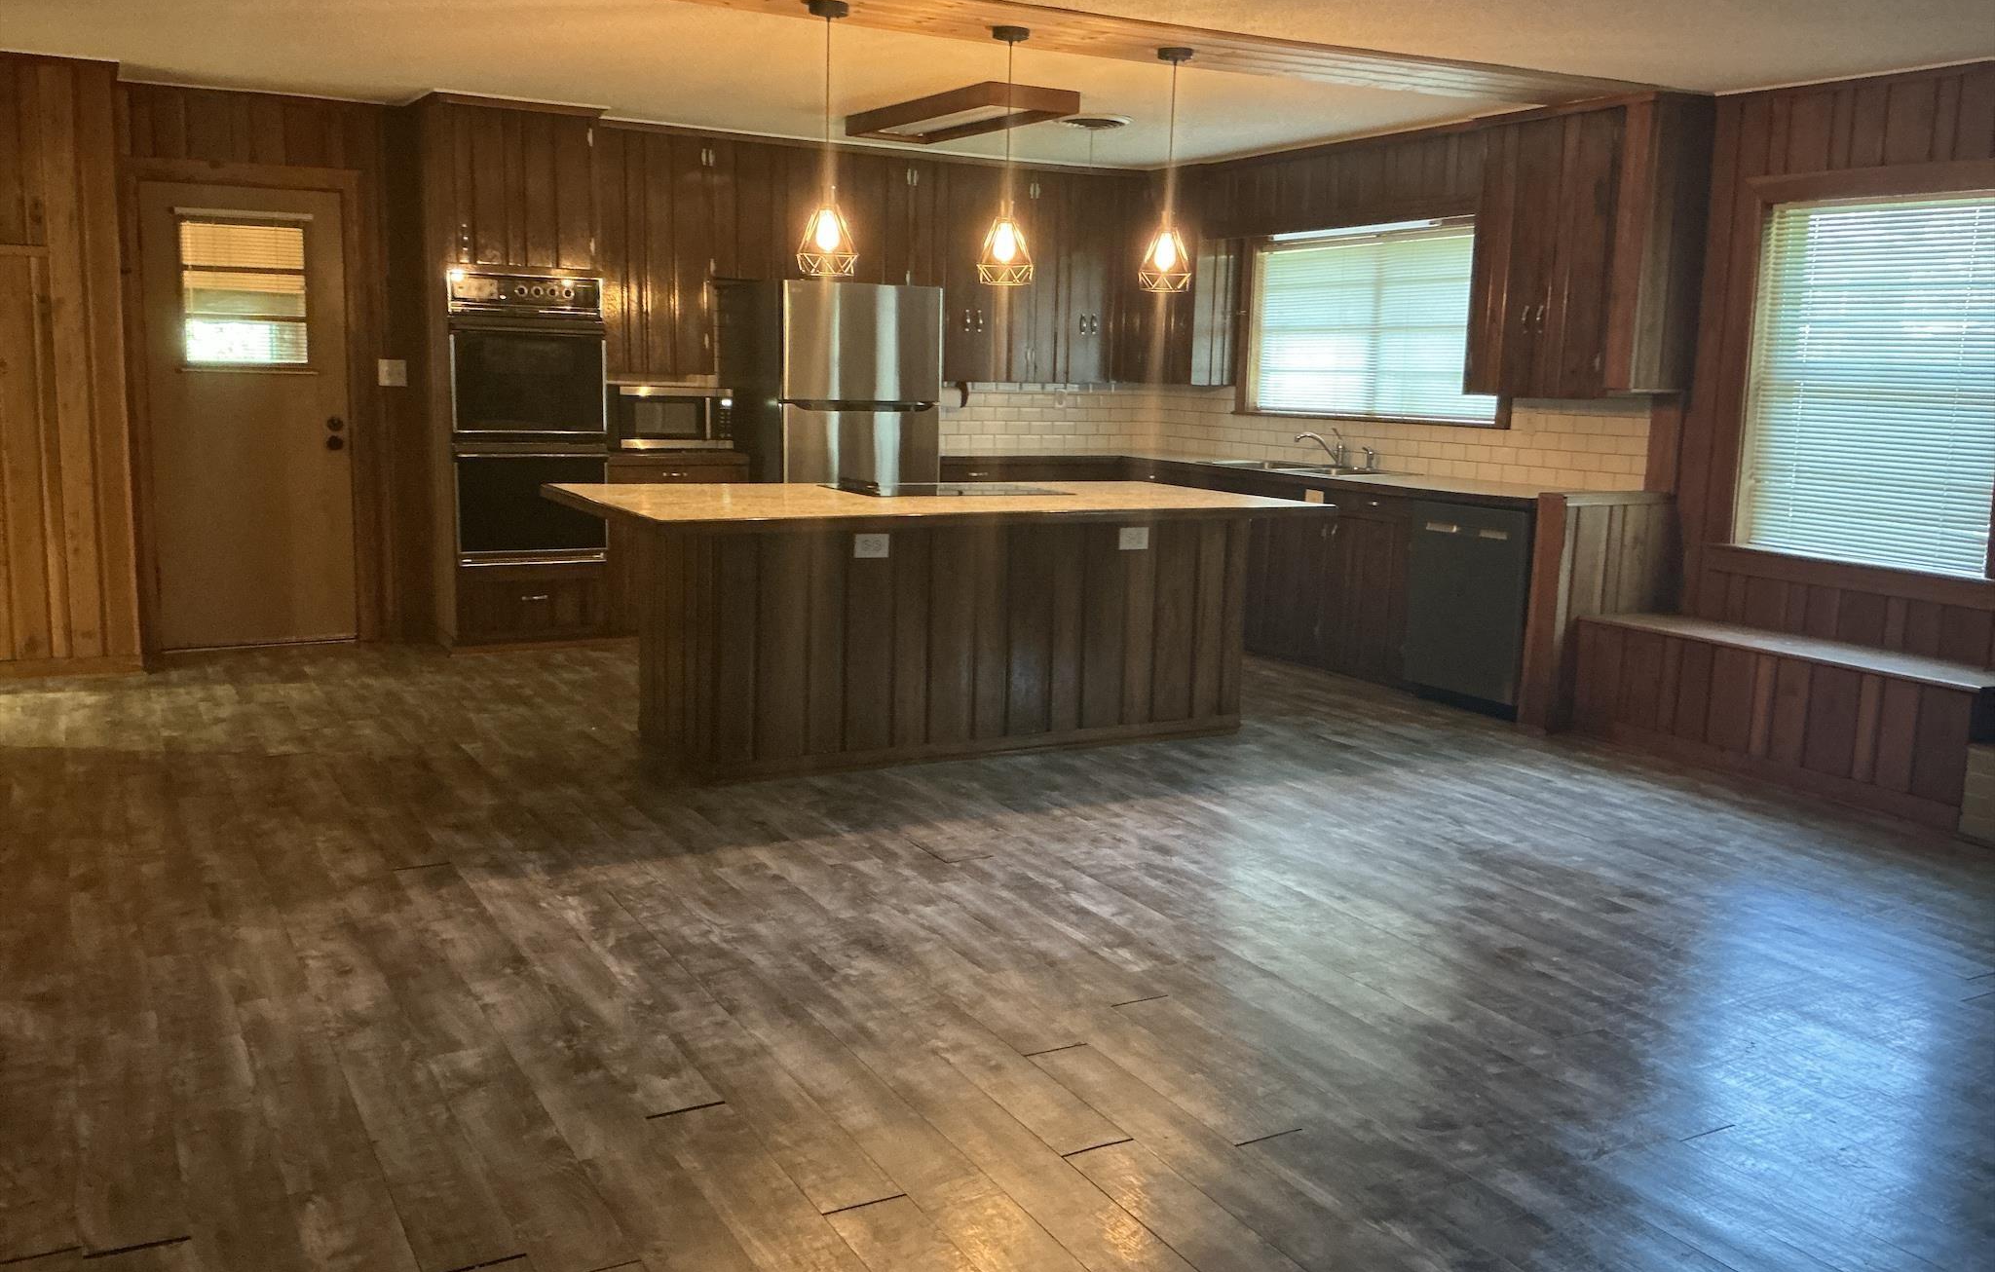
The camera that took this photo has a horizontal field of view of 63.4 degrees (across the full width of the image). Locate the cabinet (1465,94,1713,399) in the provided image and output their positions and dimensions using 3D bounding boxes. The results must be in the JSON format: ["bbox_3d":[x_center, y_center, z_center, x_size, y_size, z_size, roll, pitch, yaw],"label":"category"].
[{"bbox_3d":[2.398,-1.570,6.653,0.334,1.157,0.868,-4,11,-30],"label":"cabinet"}]

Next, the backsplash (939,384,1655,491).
[{"bbox_3d":[0.973,-0.993,7.698,1.820,0.413,3.632,-4,11,-30],"label":"backsplash"}]

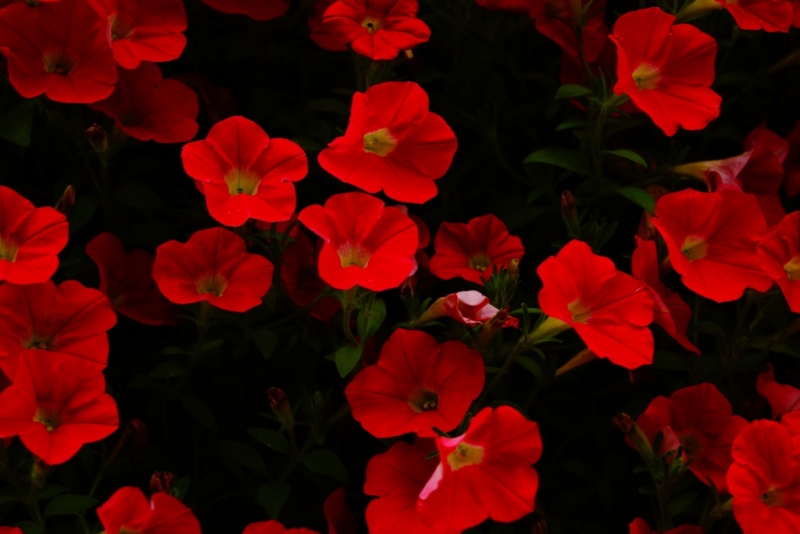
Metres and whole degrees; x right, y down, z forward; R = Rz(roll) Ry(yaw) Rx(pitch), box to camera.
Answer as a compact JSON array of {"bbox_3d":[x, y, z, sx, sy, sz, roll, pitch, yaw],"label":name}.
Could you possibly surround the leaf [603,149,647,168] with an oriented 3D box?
[{"bbox_3d":[0.123,-0.059,0.890,0.026,0.005,0.011,21,25,18],"label":"leaf"}]

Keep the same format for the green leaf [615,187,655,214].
[{"bbox_3d":[0.127,-0.036,0.880,0.024,0.006,0.013,27,44,21],"label":"green leaf"}]

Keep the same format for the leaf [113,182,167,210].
[{"bbox_3d":[-0.149,-0.040,0.930,0.031,0.006,0.018,17,42,11],"label":"leaf"}]

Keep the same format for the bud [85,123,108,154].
[{"bbox_3d":[-0.168,-0.071,0.900,0.012,0.019,0.012,-21,18,0],"label":"bud"}]

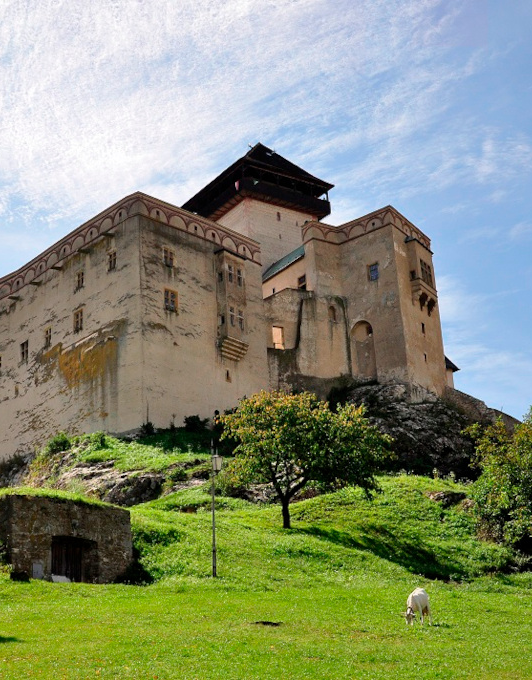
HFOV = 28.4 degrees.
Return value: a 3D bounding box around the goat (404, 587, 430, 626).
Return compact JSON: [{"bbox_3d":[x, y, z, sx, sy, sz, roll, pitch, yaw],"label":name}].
[{"bbox_3d":[2.837,4.990,19.680,0.360,0.740,1.050,-9,-17,26],"label":"goat"}]

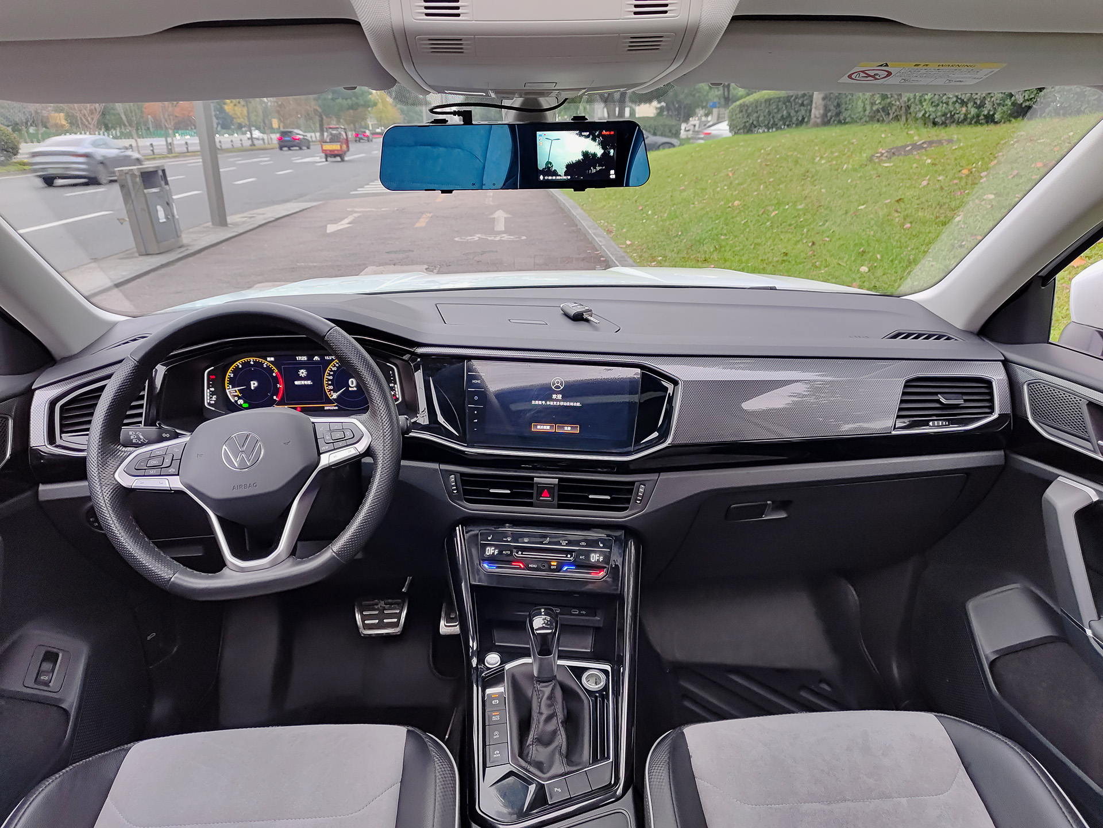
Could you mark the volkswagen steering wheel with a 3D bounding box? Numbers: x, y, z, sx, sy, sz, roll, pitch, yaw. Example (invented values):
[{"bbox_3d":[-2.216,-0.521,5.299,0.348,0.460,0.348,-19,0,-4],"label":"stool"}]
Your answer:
[{"bbox_3d":[-0.370,0.043,0.953,0.370,0.360,0.100,-8,-4,-4],"label":"volkswagen steering wheel"}]

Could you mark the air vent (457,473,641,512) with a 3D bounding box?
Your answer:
[{"bbox_3d":[-0.002,0.108,1.082,0.254,0.045,0.040,2,6,8],"label":"air vent"}]

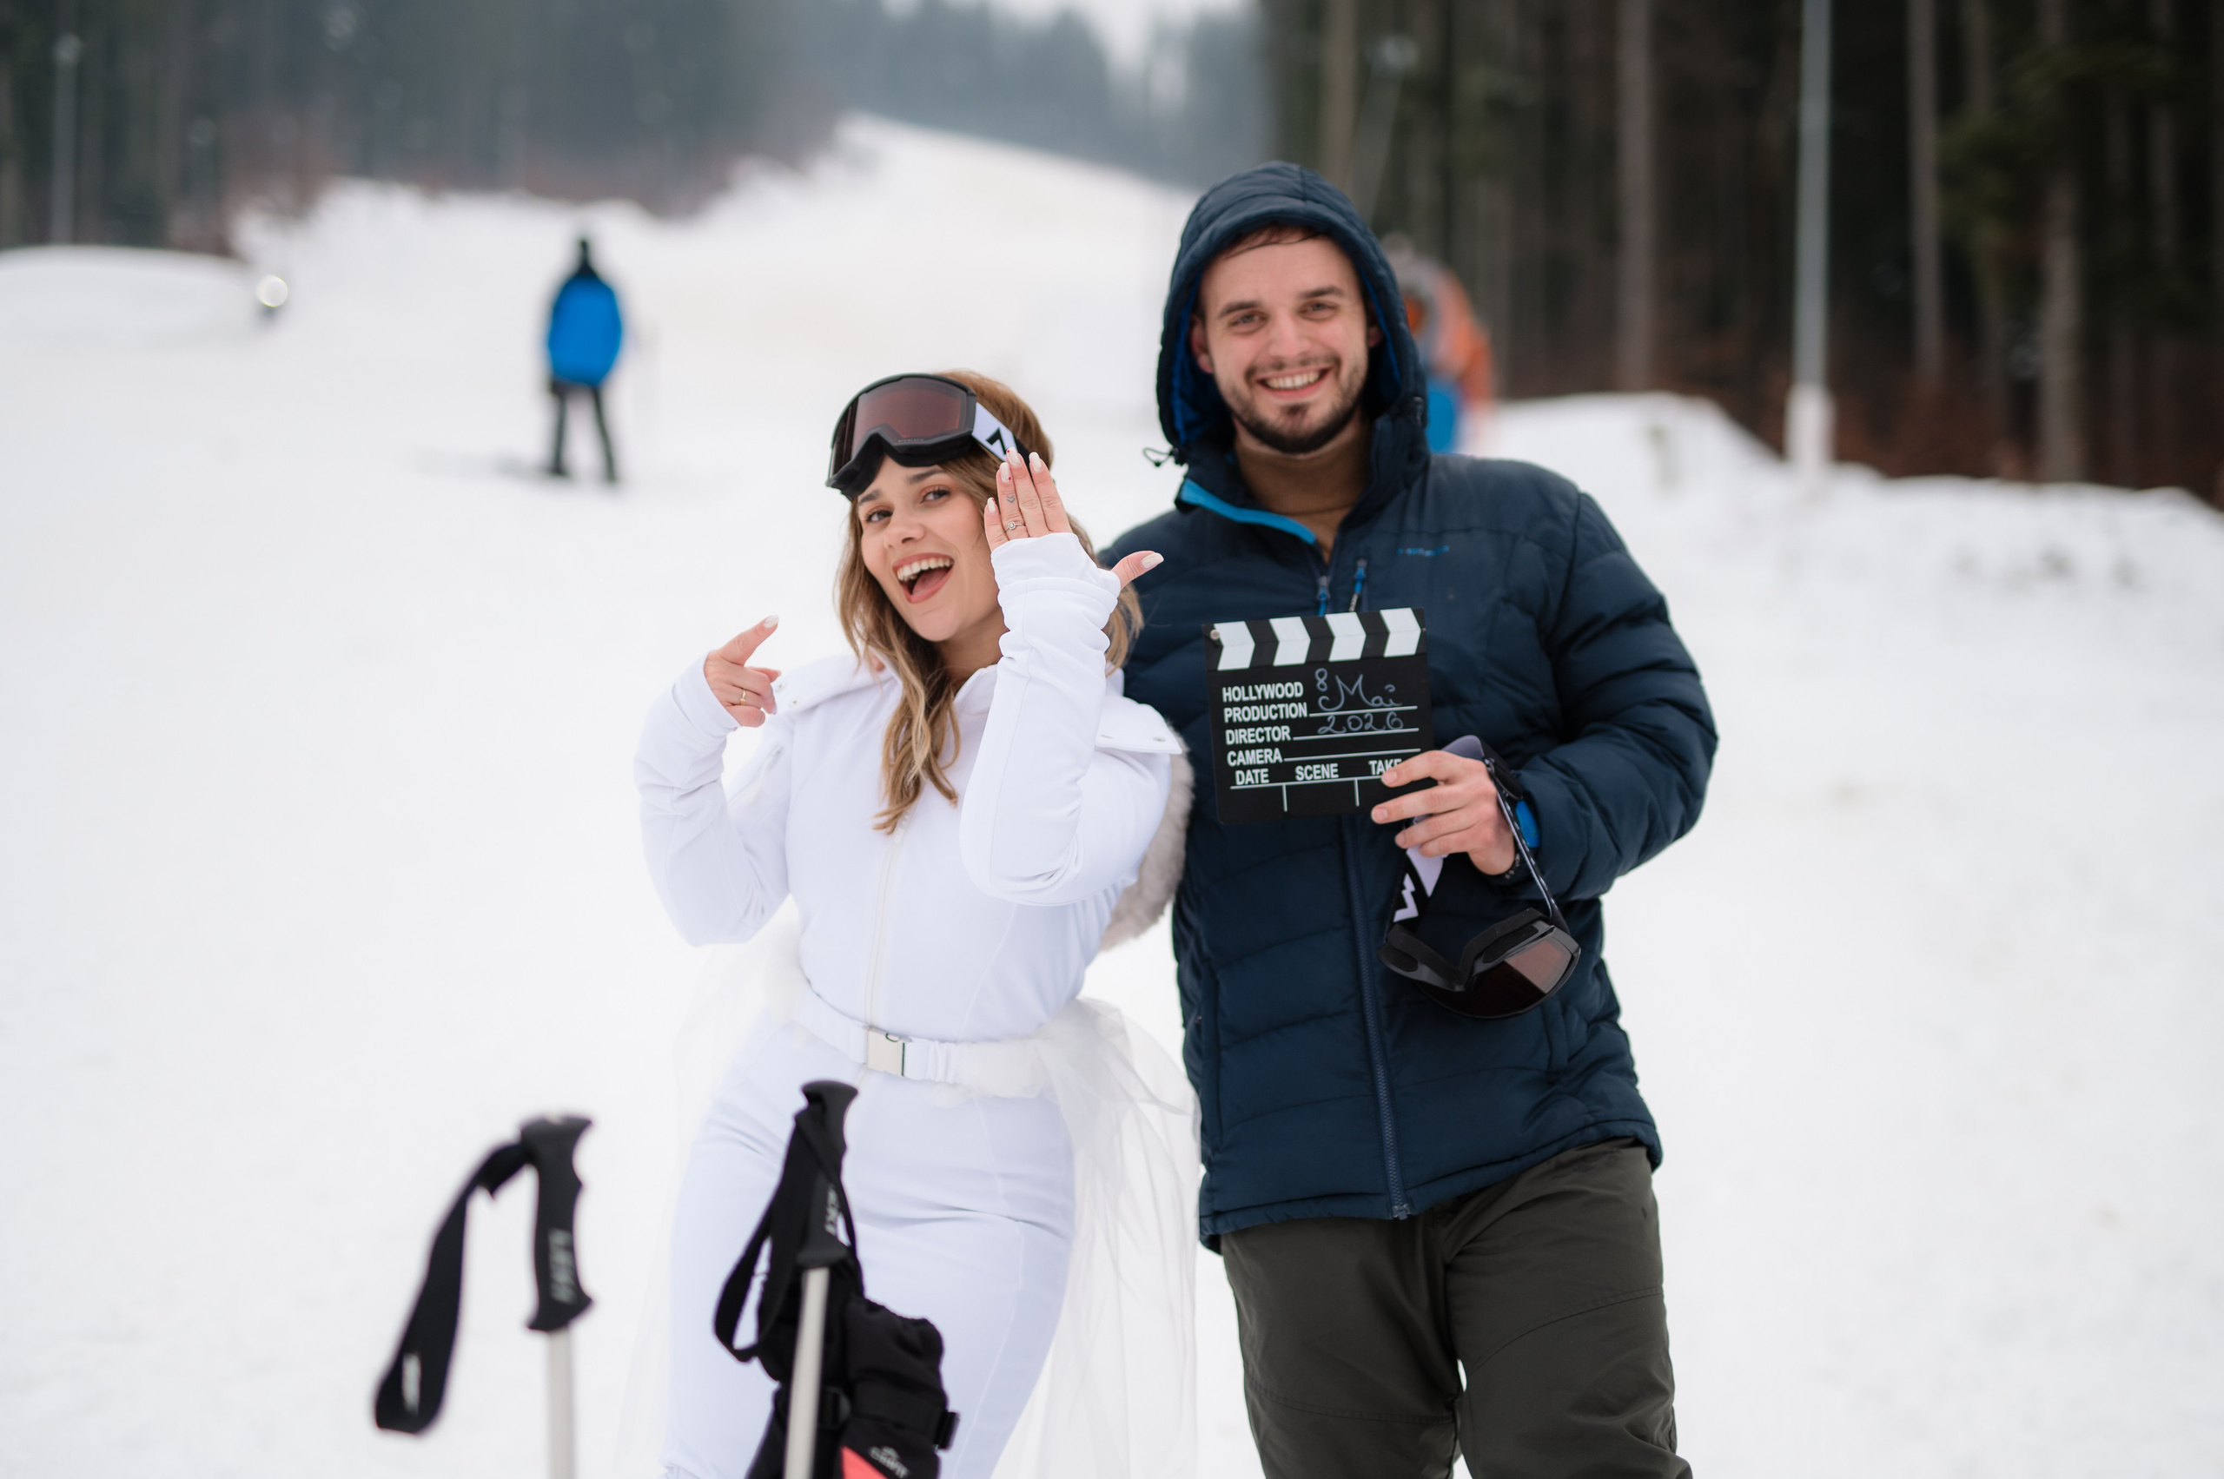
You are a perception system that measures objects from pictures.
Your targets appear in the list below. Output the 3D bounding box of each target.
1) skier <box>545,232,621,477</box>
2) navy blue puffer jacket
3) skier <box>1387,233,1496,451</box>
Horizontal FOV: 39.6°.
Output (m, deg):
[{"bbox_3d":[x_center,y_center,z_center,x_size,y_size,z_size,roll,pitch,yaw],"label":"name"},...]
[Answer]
[{"bbox_3d":[-3.860,-2.780,22.600,0.550,1.780,0.420,0,1,-23],"label":"skier"},{"bbox_3d":[0.262,-0.030,2.790,0.580,0.970,0.420,-2,1,10],"label":"navy blue puffer jacket"},{"bbox_3d":[1.680,-1.970,17.500,0.780,1.750,0.500,1,1,18],"label":"skier"}]

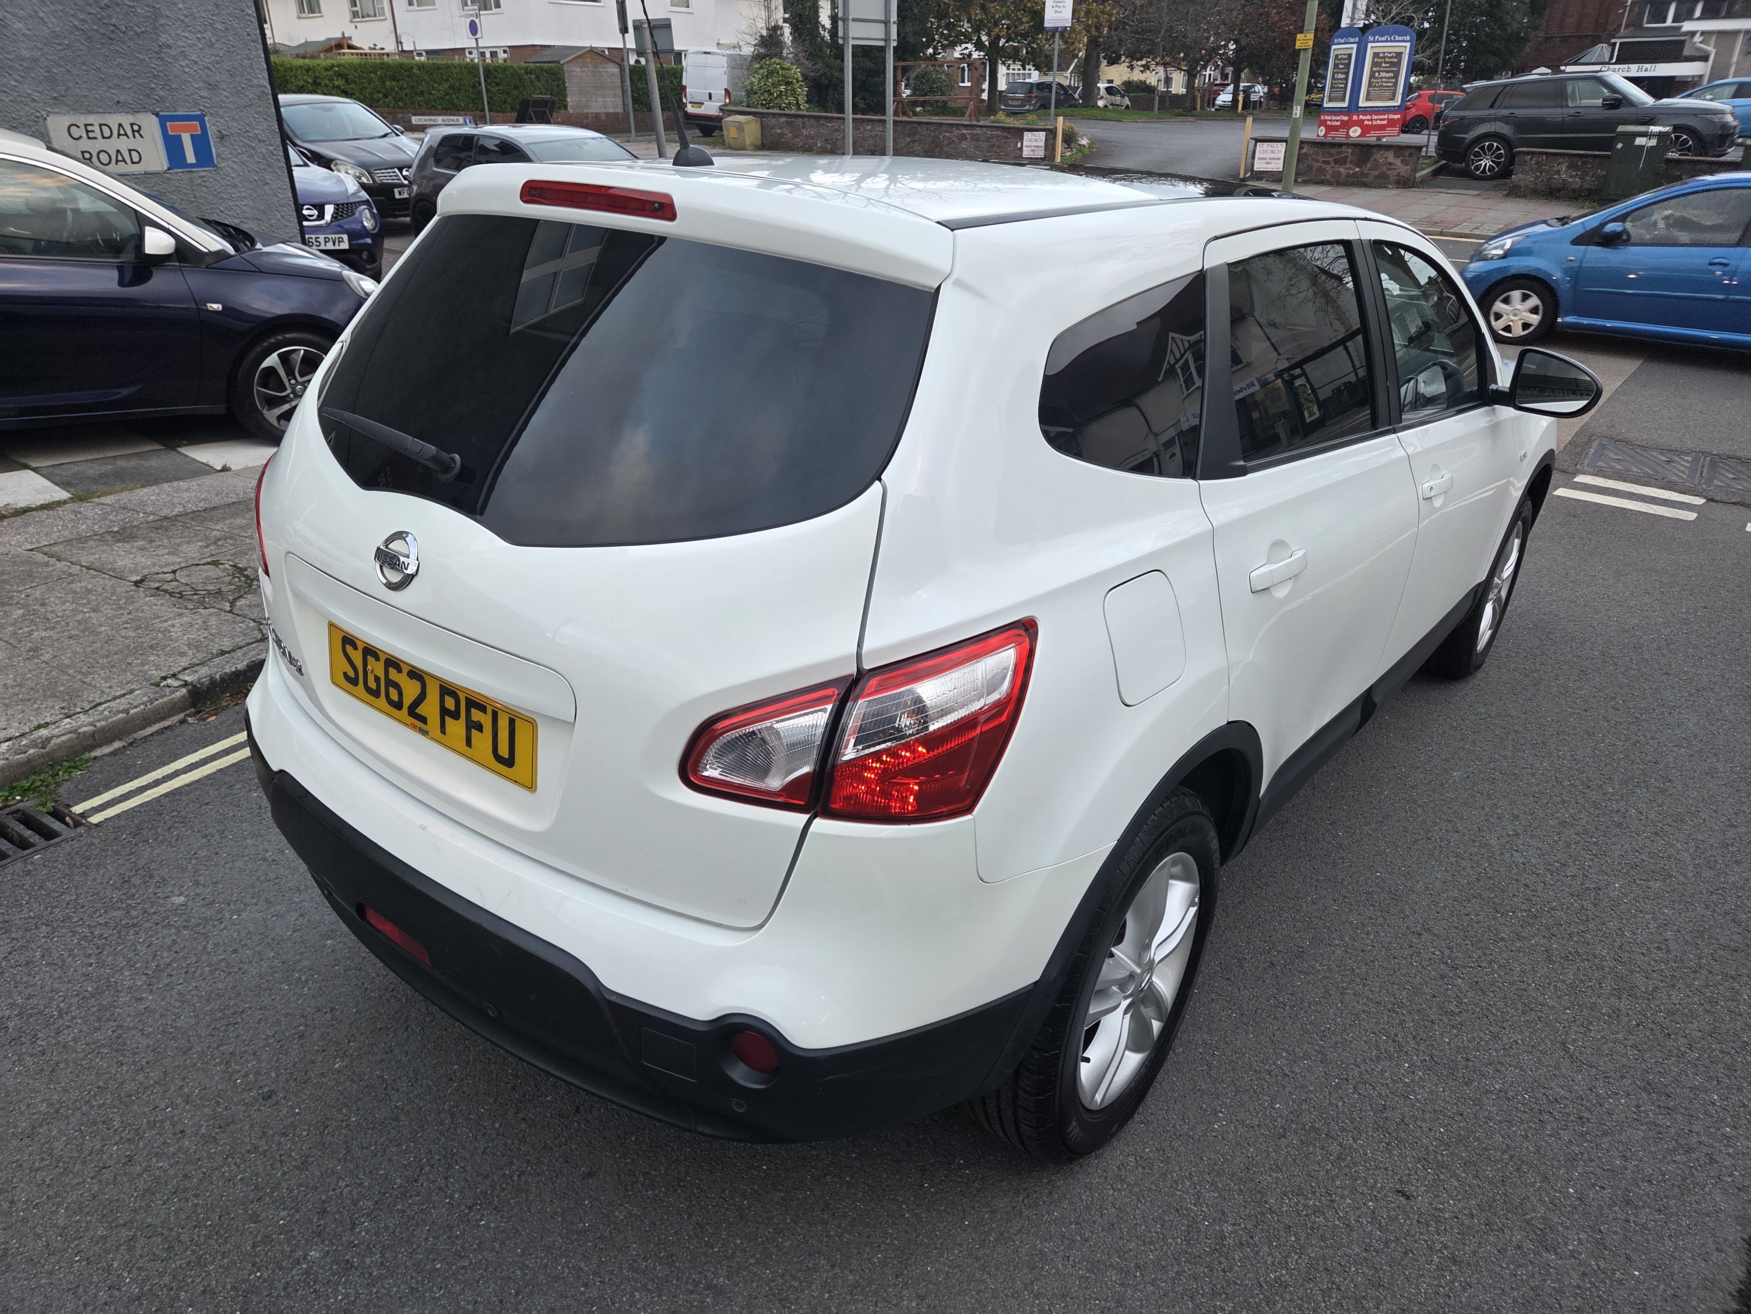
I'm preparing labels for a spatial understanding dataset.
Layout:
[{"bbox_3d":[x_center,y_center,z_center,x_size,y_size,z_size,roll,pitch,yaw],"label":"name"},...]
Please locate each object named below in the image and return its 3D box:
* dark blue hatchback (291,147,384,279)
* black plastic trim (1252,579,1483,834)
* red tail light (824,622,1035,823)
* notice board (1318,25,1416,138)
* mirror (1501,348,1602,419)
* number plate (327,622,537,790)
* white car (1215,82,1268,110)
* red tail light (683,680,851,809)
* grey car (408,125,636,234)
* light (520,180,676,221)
[{"bbox_3d":[-6.416,-4.413,11.246,4.135,1.565,1.770,20,31,37],"label":"dark blue hatchback"},{"bbox_3d":[1.314,0.077,3.034,0.100,0.205,1.900,19,28,33],"label":"black plastic trim"},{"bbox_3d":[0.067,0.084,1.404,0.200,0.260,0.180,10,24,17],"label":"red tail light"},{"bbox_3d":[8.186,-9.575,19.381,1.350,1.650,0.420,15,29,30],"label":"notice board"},{"bbox_3d":[1.817,-0.736,3.140,0.240,0.175,0.160,19,28,33],"label":"mirror"},{"bbox_3d":[-0.661,0.065,1.708,0.520,0.113,0.014,19,22,33],"label":"number plate"},{"bbox_3d":[23.359,-35.673,74.191,4.200,1.530,1.750,-22,32,-39],"label":"white car"},{"bbox_3d":[-0.125,0.097,1.432,0.225,0.200,0.090,13,25,23],"label":"red tail light"},{"bbox_3d":[-3.770,-5.599,13.954,4.150,1.460,1.770,19,31,36],"label":"grey car"},{"bbox_3d":[-0.408,-0.673,1.712,0.352,0.040,0.036,19,28,33],"label":"light"}]

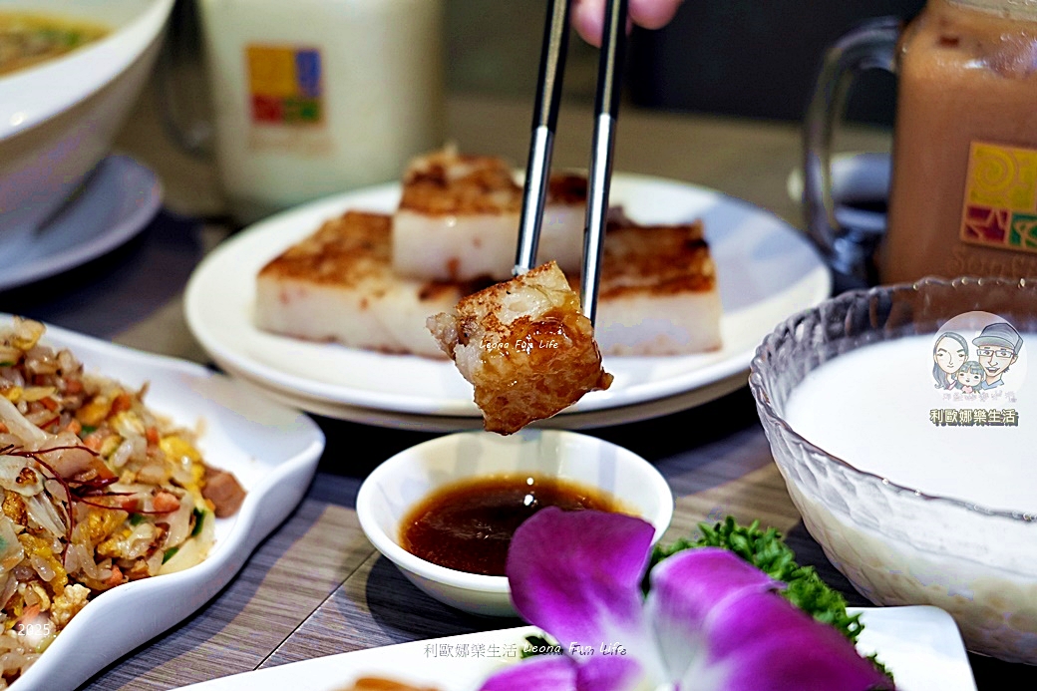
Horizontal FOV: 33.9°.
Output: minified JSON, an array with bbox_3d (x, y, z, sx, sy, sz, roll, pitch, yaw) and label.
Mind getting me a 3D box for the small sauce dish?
[{"bbox_3d":[-0.001,0.055,0.473,0.087,0.026,0.087,0,25,0],"label":"small sauce dish"}]

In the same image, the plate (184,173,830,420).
[{"bbox_3d":[-0.003,-0.014,0.538,0.199,0.021,0.199,-1,24,1],"label":"plate"}]

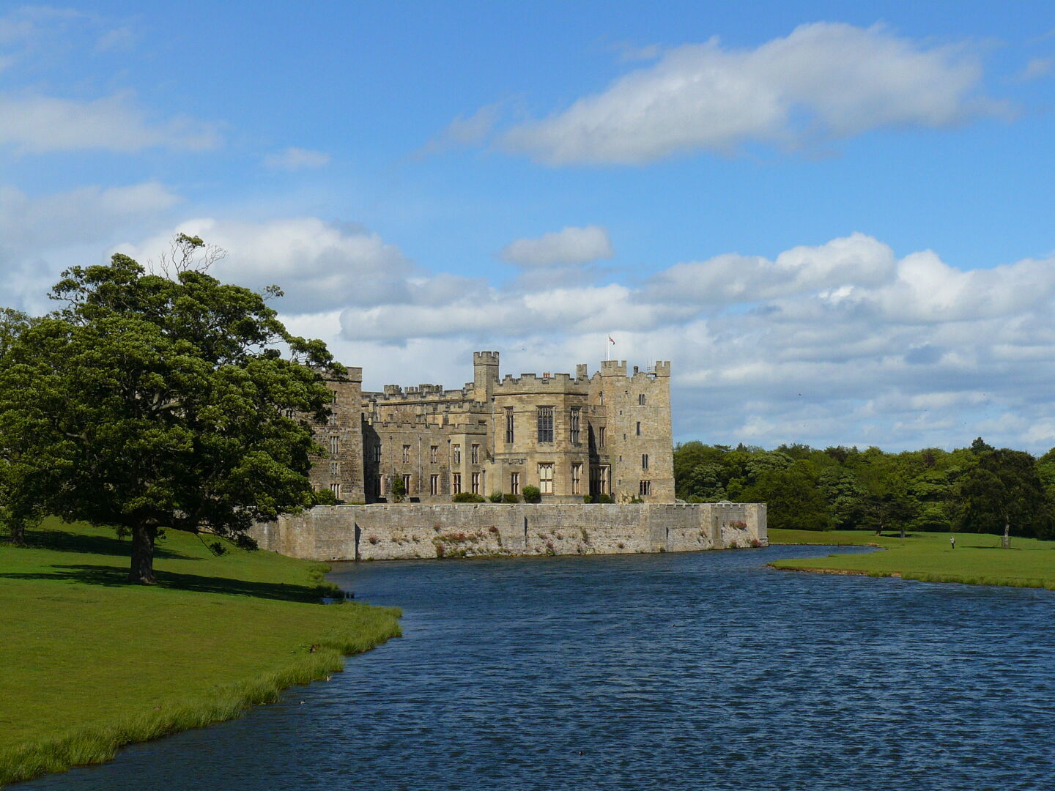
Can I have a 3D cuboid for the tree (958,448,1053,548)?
[{"bbox_3d":[66.900,14.430,286.000,12.800,13.900,12.500,-1,-3,13],"label":"tree"}]

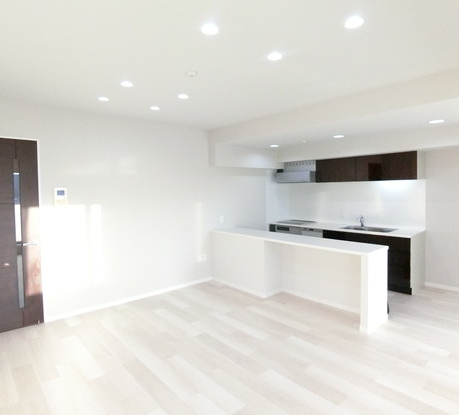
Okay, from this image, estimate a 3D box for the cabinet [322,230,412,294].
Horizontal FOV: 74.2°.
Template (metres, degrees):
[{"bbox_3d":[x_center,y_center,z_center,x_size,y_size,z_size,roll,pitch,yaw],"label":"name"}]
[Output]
[{"bbox_3d":[2.293,0.790,4.901,0.635,0.810,1.347,-4,4,-41],"label":"cabinet"}]

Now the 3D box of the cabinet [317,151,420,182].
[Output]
[{"bbox_3d":[2.262,-0.627,5.014,0.390,0.397,1.639,-4,4,-41],"label":"cabinet"}]

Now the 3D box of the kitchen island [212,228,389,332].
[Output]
[{"bbox_3d":[0.749,0.838,4.299,0.491,0.842,2.664,-4,4,-41],"label":"kitchen island"}]

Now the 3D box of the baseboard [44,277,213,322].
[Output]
[{"bbox_3d":[-1.225,1.266,4.357,2.459,0.060,0.015,-4,4,-41],"label":"baseboard"}]

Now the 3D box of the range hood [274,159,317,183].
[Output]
[{"bbox_3d":[1.402,-0.655,5.862,0.580,0.395,0.770,-4,4,-41],"label":"range hood"}]

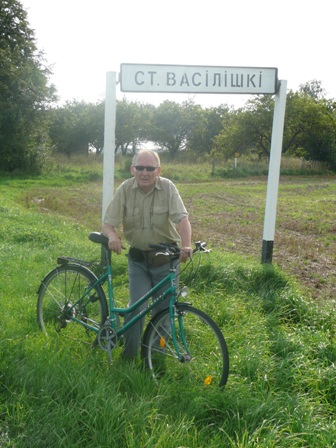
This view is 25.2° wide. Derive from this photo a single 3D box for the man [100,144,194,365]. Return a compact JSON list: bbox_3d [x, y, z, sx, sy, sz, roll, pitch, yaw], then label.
[{"bbox_3d":[-0.155,0.255,5.430,0.630,1.610,0.550,2,5,12],"label":"man"}]

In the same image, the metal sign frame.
[{"bbox_3d":[0.300,-0.575,8.300,2.100,2.300,0.160,0,5,-20],"label":"metal sign frame"}]

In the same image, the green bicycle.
[{"bbox_3d":[-0.270,0.591,5.141,1.760,1.030,0.580,15,7,38],"label":"green bicycle"}]

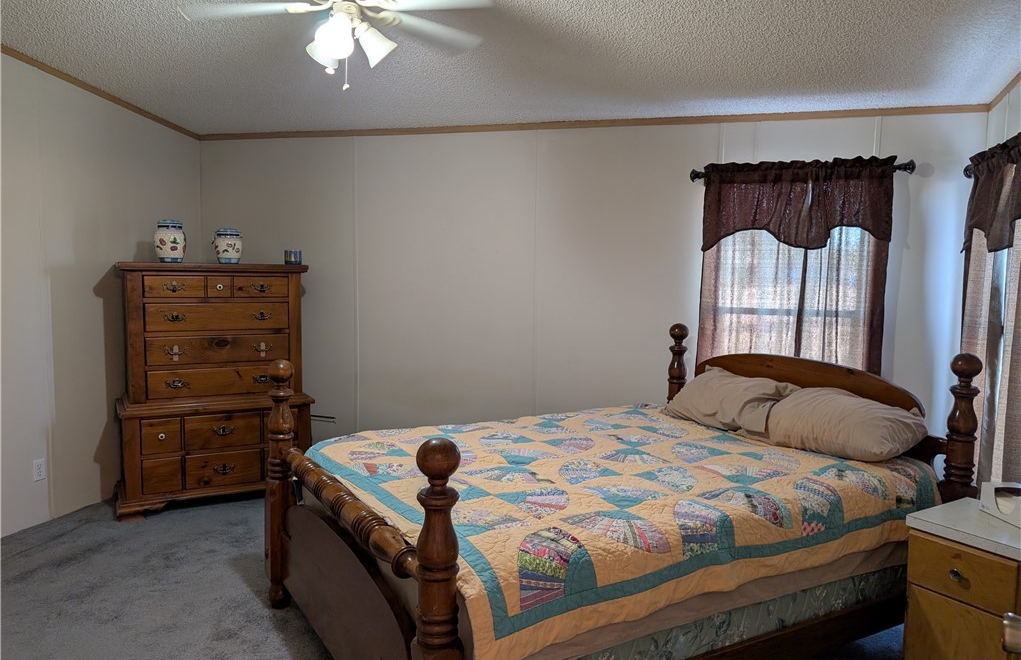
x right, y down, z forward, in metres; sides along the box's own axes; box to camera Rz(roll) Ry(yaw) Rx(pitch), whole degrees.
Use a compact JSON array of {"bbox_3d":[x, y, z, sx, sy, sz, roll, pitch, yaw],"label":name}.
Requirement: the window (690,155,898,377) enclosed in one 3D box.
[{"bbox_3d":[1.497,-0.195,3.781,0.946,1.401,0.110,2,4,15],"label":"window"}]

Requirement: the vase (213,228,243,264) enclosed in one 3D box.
[{"bbox_3d":[-1.640,-0.484,4.123,0.159,0.212,0.152,-2,5,-32],"label":"vase"}]

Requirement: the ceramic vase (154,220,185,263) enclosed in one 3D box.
[{"bbox_3d":[-1.902,-0.492,3.960,0.164,0.243,0.164,-2,5,-32],"label":"ceramic vase"}]

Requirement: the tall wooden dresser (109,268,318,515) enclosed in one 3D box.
[{"bbox_3d":[-1.711,0.298,4.119,1.022,1.350,0.475,-2,5,-32],"label":"tall wooden dresser"}]

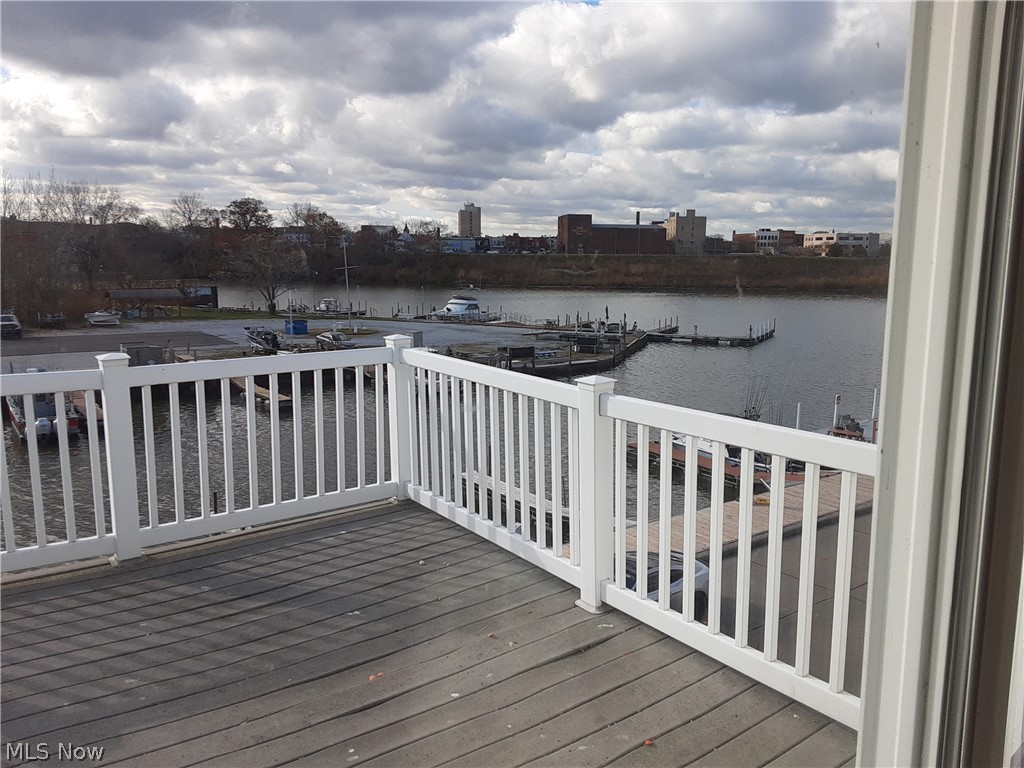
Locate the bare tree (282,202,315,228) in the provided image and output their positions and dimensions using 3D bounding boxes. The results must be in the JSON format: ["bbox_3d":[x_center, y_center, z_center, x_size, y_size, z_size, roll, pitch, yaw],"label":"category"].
[{"bbox_3d":[-74.108,-54.155,279.977,11.852,19.860,11.852,0,9,0],"label":"bare tree"}]

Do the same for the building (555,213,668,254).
[{"bbox_3d":[35.077,-51.934,281.825,34.847,14.546,19.000,-1,9,-7],"label":"building"}]

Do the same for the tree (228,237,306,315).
[{"bbox_3d":[-30.673,-13.558,99.696,9.999,9.552,9.499,0,9,0],"label":"tree"}]

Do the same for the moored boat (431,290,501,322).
[{"bbox_3d":[-5.777,-9.631,99.238,9.200,4.196,3.200,5,10,25],"label":"moored boat"}]

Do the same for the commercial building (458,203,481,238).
[{"bbox_3d":[-32.798,-120.578,624.517,14.951,39.011,30.000,-1,9,-7],"label":"commercial building"}]

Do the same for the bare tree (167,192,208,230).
[{"bbox_3d":[-108.680,-53.601,269.961,13.436,21.694,13.436,0,9,0],"label":"bare tree"}]

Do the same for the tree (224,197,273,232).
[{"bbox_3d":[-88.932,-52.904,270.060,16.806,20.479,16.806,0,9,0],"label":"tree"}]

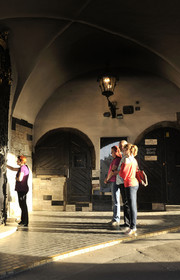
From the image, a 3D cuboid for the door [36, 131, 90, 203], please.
[{"bbox_3d":[-0.790,0.820,8.360,1.740,2.200,0.130,0,-4,0],"label":"door"}]

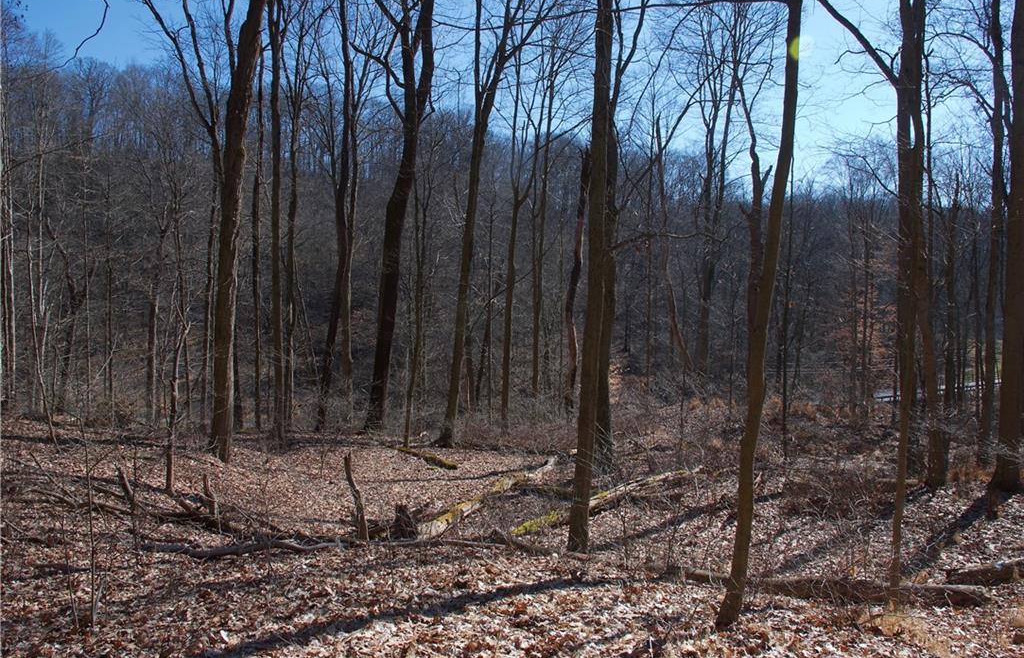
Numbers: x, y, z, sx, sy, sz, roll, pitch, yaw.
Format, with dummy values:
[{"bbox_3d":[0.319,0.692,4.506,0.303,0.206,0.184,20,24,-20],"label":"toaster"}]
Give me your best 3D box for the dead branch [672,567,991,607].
[{"bbox_3d":[2.869,2.348,7.050,2.700,0.200,0.220,0,2,15],"label":"dead branch"}]

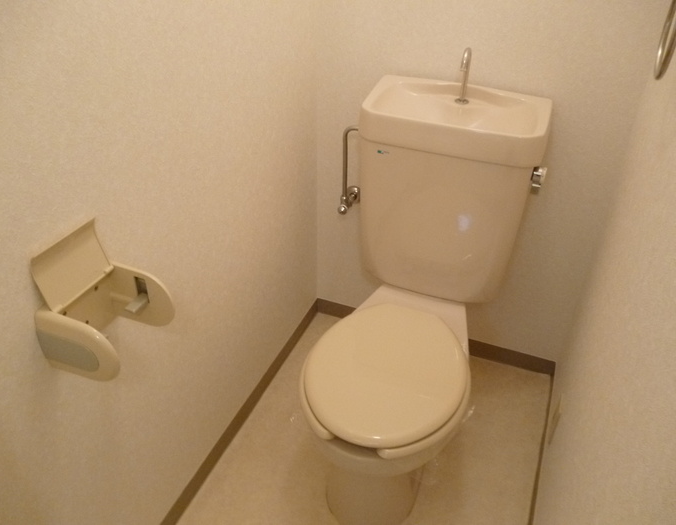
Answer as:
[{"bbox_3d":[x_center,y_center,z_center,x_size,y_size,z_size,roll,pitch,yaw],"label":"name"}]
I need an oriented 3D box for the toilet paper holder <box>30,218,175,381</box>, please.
[{"bbox_3d":[-0.352,0.061,0.878,0.125,0.198,0.166,14,38,18],"label":"toilet paper holder"}]

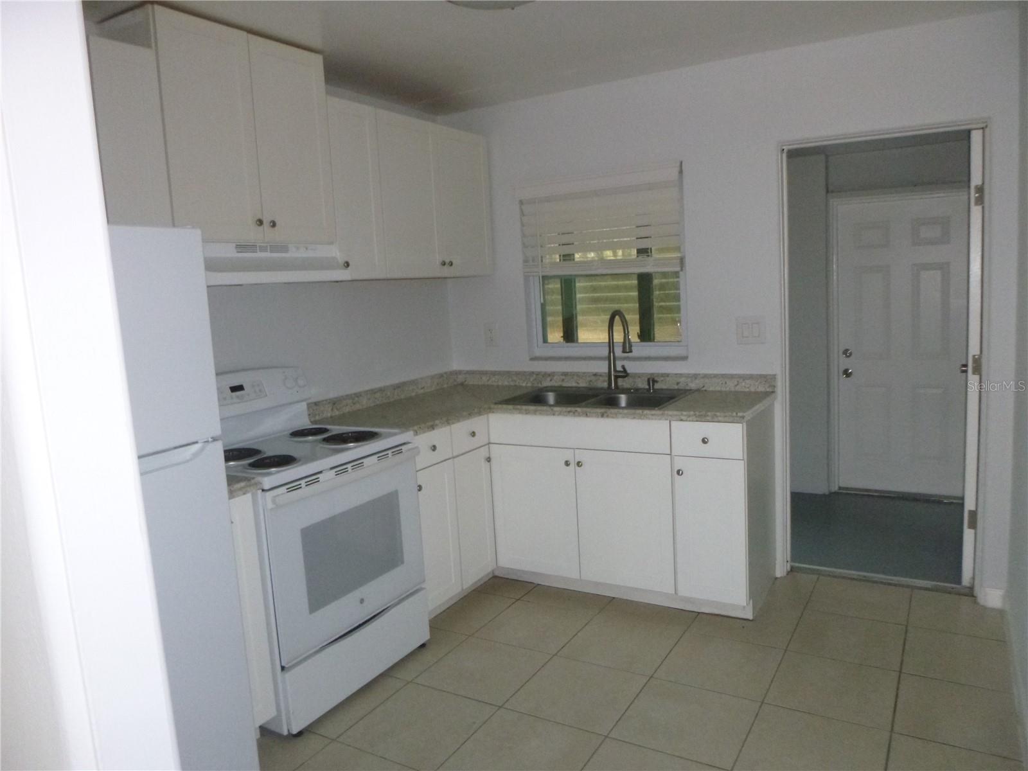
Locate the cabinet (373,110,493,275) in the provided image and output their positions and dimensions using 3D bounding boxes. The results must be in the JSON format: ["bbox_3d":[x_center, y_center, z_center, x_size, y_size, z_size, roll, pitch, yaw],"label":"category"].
[{"bbox_3d":[-0.500,-0.929,3.806,0.312,0.761,0.904,1,9,31],"label":"cabinet"}]

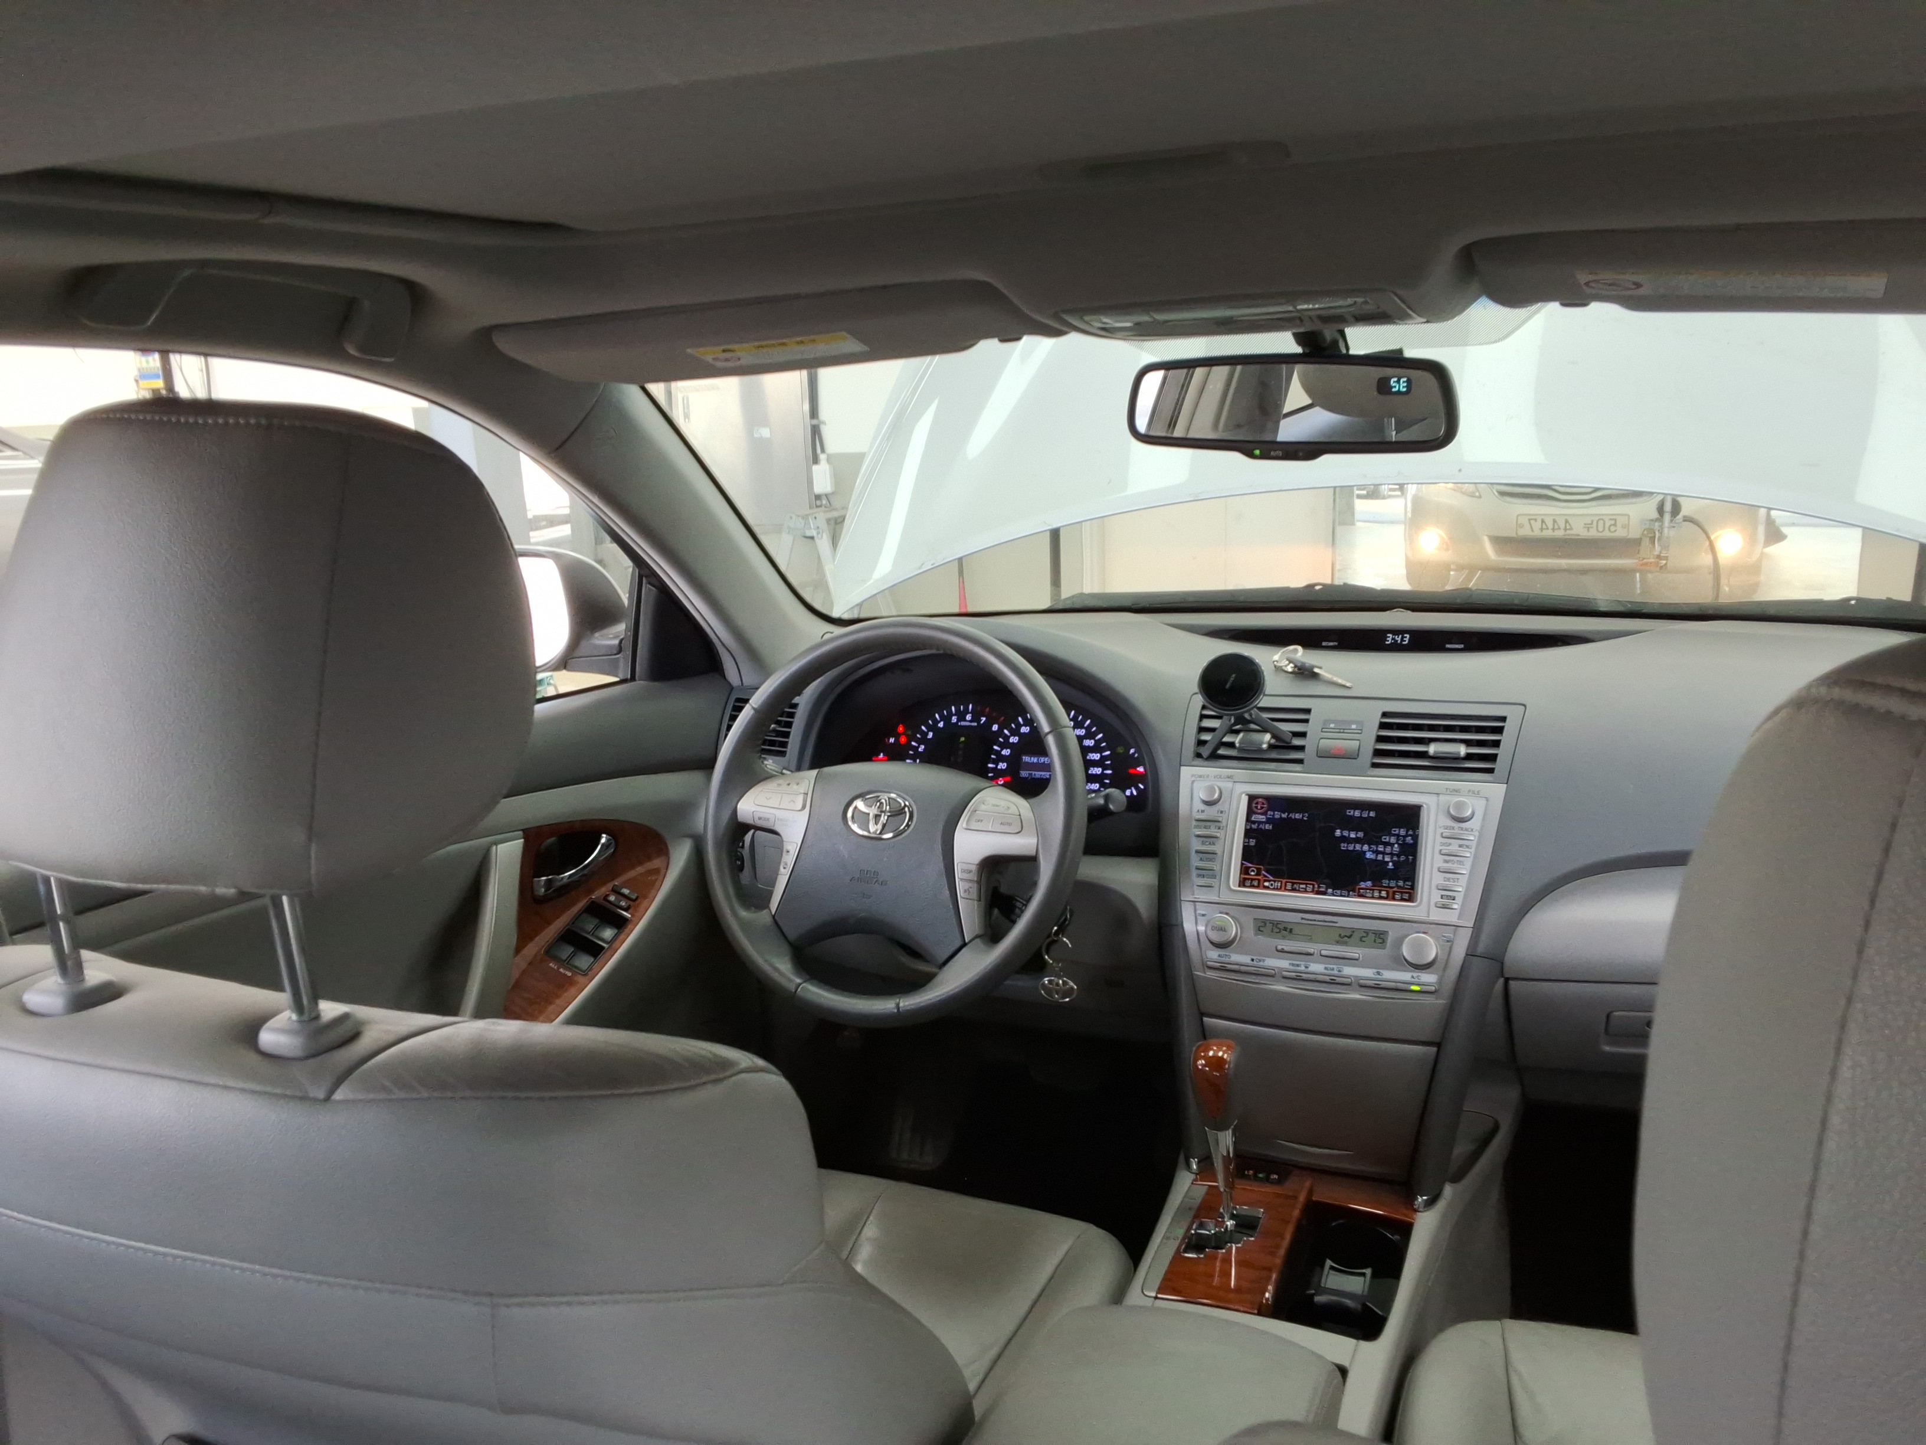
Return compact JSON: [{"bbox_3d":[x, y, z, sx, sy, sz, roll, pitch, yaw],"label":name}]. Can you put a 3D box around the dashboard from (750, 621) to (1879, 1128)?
[{"bbox_3d":[0.404,0.103,1.595,1.410,0.400,0.480,3,13,21],"label":"dashboard"}]

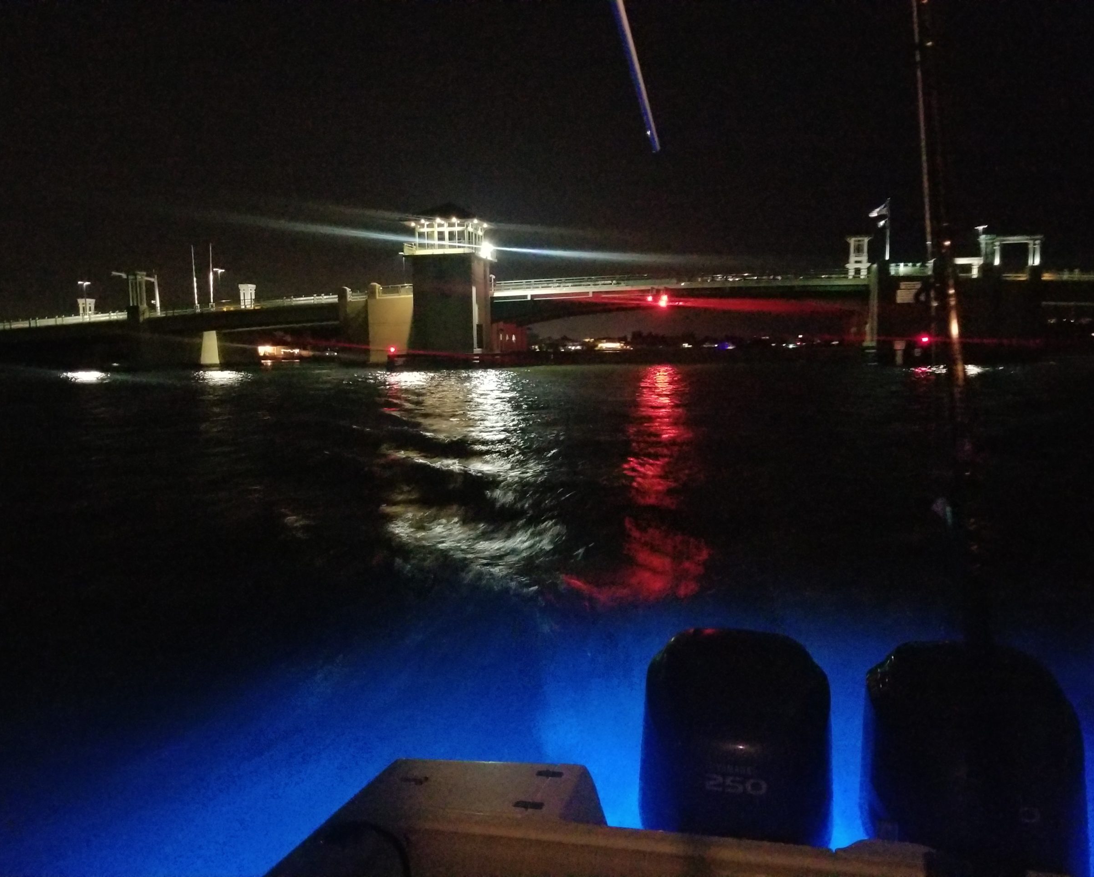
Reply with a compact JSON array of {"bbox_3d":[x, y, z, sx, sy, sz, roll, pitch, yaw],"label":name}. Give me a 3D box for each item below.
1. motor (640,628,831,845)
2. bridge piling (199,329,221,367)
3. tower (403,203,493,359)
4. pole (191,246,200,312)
[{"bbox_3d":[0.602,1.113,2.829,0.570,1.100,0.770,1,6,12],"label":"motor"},{"bbox_3d":[-37.069,-9.928,96.449,1.900,3.890,1.900,1,6,15],"label":"bridge piling"},{"bbox_3d":[-9.567,-15.925,88.089,7.200,15.006,6.900,1,6,15],"label":"tower"},{"bbox_3d":[-38.388,-17.452,95.676,0.400,7.075,0.400,-1,6,15],"label":"pole"}]

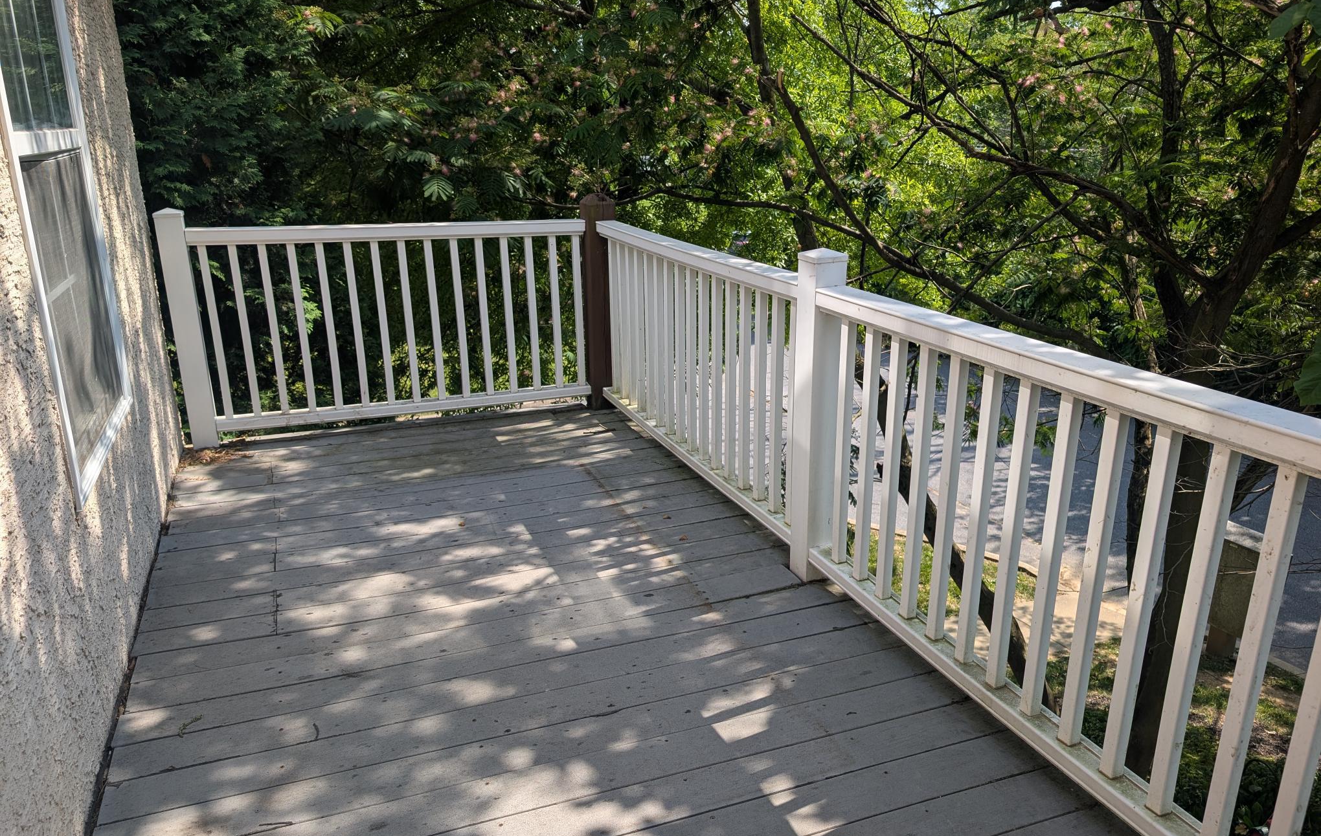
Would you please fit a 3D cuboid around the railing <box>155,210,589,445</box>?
[{"bbox_3d":[-1.287,-0.487,4.423,1.900,1.088,0.115,-6,18,-18],"label":"railing"}]

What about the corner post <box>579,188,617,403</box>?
[{"bbox_3d":[-0.311,-0.582,4.684,0.136,1.095,0.136,-7,19,-20],"label":"corner post"}]

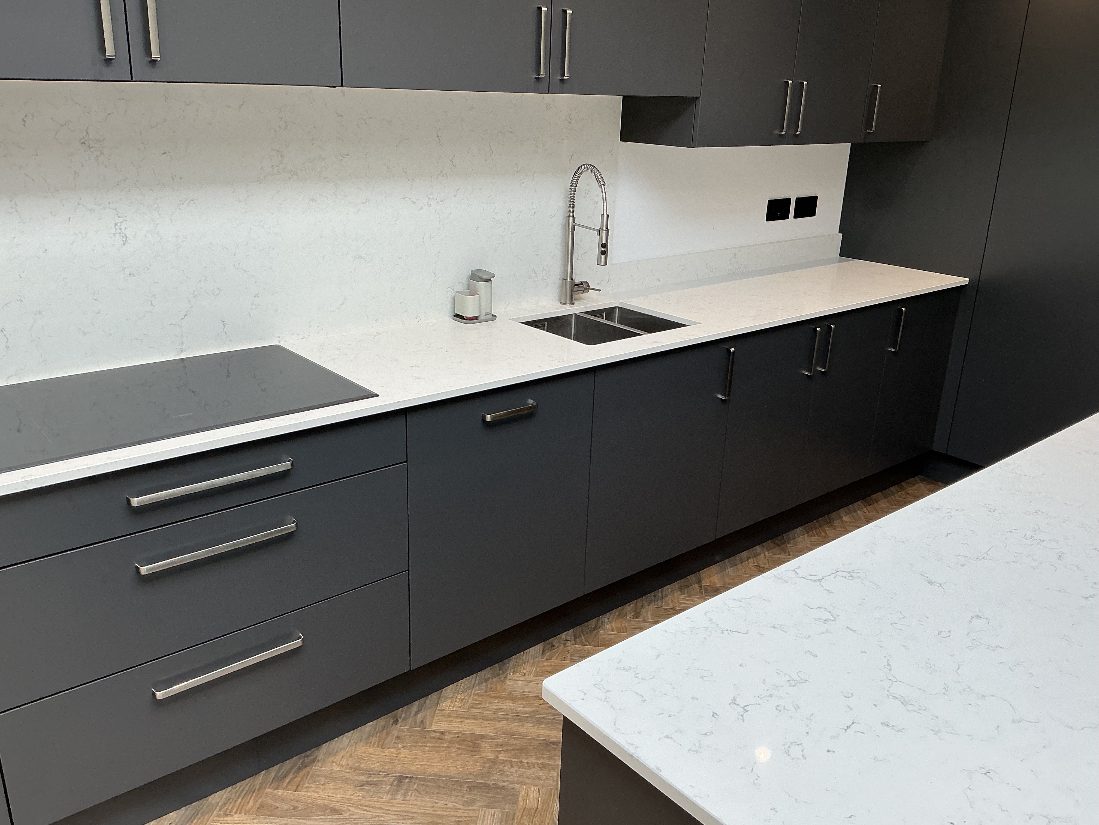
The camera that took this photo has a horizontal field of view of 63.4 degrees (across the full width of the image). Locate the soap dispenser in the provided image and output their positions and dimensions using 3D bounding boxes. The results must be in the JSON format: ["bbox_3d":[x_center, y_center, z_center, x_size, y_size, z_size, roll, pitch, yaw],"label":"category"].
[{"bbox_3d":[-0.228,-0.363,2.752,0.130,0.152,0.093,-14,25,-37],"label":"soap dispenser"}]

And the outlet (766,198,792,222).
[{"bbox_3d":[0.962,-0.843,3.705,0.148,0.086,0.011,-14,25,-37],"label":"outlet"}]

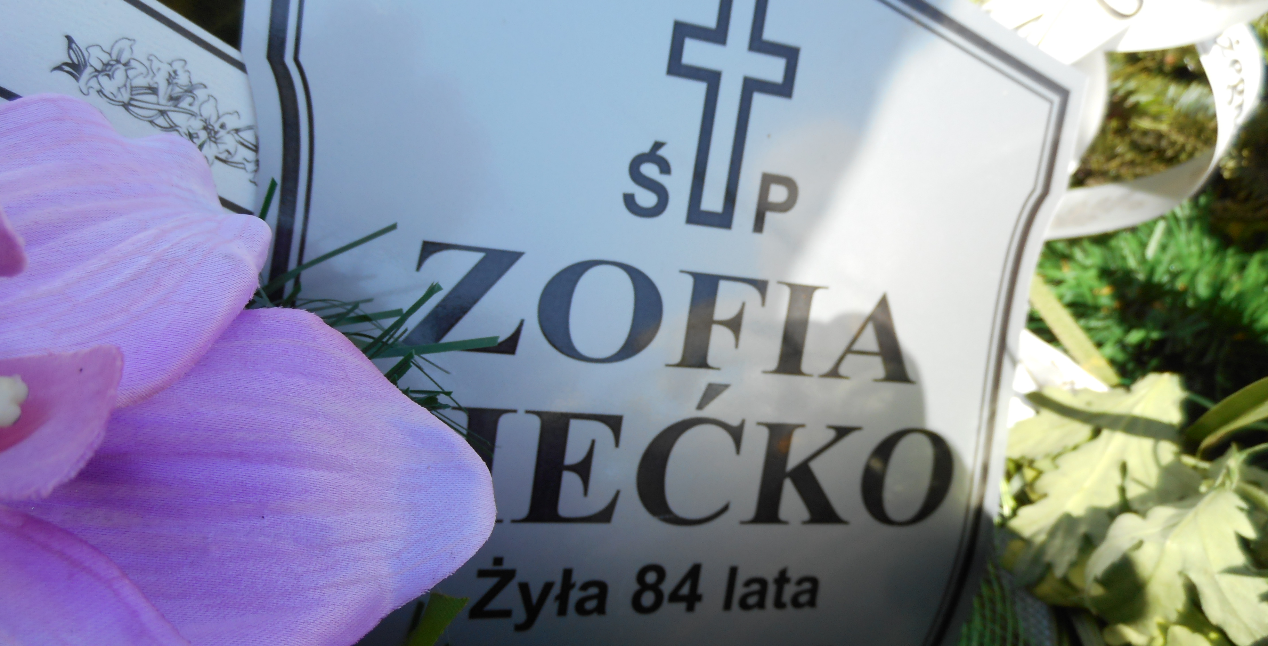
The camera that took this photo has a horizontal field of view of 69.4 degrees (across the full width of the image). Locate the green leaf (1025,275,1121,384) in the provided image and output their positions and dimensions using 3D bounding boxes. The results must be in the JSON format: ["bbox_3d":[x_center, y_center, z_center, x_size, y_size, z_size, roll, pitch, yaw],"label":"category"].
[{"bbox_3d":[0.166,0.004,0.345,0.009,0.006,0.057,-28,66,-6],"label":"green leaf"}]

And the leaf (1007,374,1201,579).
[{"bbox_3d":[0.158,0.049,0.315,0.066,0.018,0.080,42,77,16],"label":"leaf"}]

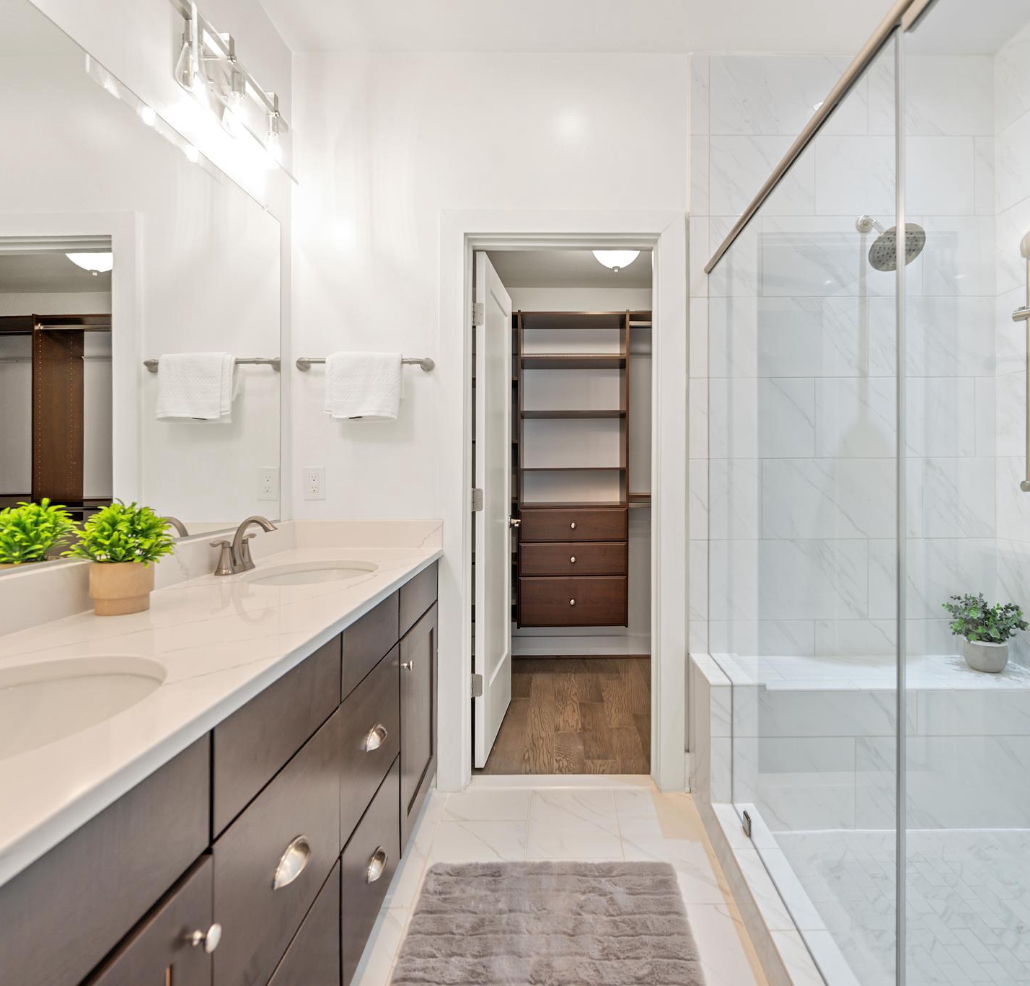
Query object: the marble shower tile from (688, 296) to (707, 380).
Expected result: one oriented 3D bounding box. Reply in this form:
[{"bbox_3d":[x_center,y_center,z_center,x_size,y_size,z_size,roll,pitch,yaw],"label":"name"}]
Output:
[{"bbox_3d":[0.687,-0.583,2.145,0.069,0.304,0.012,0,1,2],"label":"marble shower tile"}]

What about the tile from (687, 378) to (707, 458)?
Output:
[{"bbox_3d":[0.687,-0.280,2.145,0.069,0.302,0.012,0,1,2],"label":"tile"}]

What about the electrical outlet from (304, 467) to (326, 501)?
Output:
[{"bbox_3d":[-0.746,-0.035,2.145,0.080,0.125,0.010,0,1,2],"label":"electrical outlet"}]

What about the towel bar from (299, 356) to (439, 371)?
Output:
[{"bbox_3d":[-0.550,-0.476,2.112,0.505,0.052,0.070,0,1,2],"label":"towel bar"}]

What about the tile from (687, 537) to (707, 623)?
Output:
[{"bbox_3d":[0.687,0.330,2.145,0.069,0.309,0.012,0,1,2],"label":"tile"}]

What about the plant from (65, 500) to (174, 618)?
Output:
[{"bbox_3d":[-0.842,0.135,1.230,0.205,0.226,0.205,0,1,2],"label":"plant"}]

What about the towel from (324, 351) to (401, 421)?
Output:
[{"bbox_3d":[-0.550,-0.386,2.075,0.275,0.250,0.070,0,1,2],"label":"towel"}]

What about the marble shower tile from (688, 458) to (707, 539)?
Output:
[{"bbox_3d":[0.687,0.024,2.145,0.069,0.302,0.012,0,1,2],"label":"marble shower tile"}]

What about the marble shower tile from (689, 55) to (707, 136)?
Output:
[{"bbox_3d":[0.687,-1.482,2.145,0.069,0.299,0.012,0,1,2],"label":"marble shower tile"}]

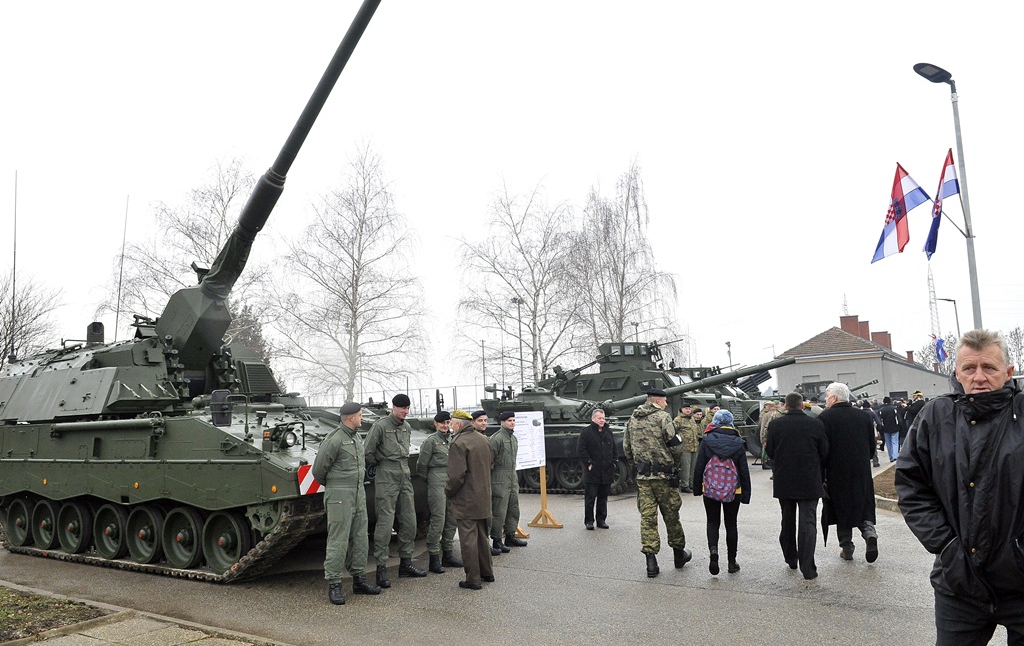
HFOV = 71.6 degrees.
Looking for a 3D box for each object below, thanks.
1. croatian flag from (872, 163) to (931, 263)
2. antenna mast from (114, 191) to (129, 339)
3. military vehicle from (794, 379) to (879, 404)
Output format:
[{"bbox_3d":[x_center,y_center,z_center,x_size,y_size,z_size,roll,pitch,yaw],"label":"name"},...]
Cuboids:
[{"bbox_3d":[7.514,-2.112,13.700,1.000,1.900,0.500,-6,-8,24],"label":"croatian flag"},{"bbox_3d":[-7.283,-0.943,13.265,0.050,2.960,0.050,-3,-8,31],"label":"antenna mast"},{"bbox_3d":[15.122,4.090,33.486,6.000,2.700,2.600,-8,-9,35],"label":"military vehicle"}]

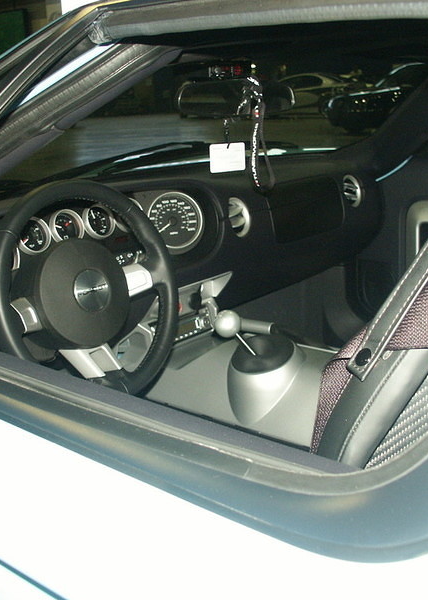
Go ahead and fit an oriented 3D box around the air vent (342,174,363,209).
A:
[{"bbox_3d":[0.325,-0.260,1.936,0.080,0.080,0.035,-17,10,-43],"label":"air vent"}]

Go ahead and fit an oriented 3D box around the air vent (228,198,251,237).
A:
[{"bbox_3d":[0.046,-0.174,1.696,0.080,0.080,0.035,-17,10,-43],"label":"air vent"}]

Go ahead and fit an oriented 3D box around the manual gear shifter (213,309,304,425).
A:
[{"bbox_3d":[0.081,0.116,1.544,0.135,0.195,0.160,-15,18,-39],"label":"manual gear shifter"}]

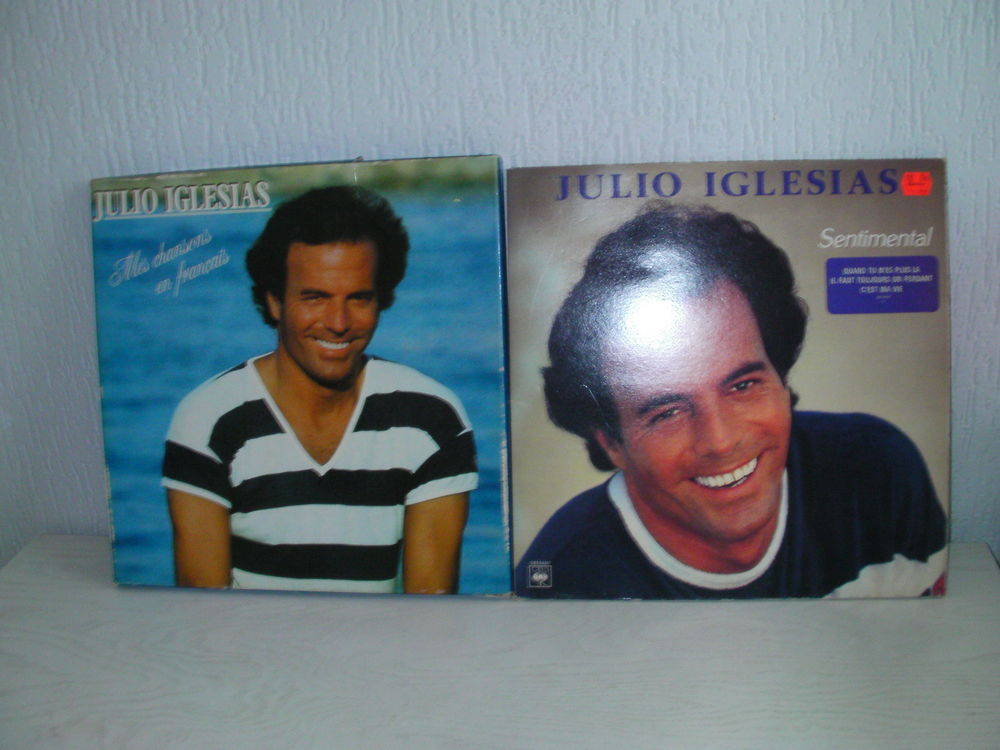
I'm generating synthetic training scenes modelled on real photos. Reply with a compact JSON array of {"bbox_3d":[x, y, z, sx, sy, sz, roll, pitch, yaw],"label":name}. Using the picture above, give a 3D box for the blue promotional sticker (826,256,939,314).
[{"bbox_3d":[0.266,-0.062,0.763,0.078,0.039,0.001,-1,2,8],"label":"blue promotional sticker"}]

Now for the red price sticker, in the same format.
[{"bbox_3d":[0.288,-0.132,0.757,0.022,0.017,0.001,-1,2,8],"label":"red price sticker"}]

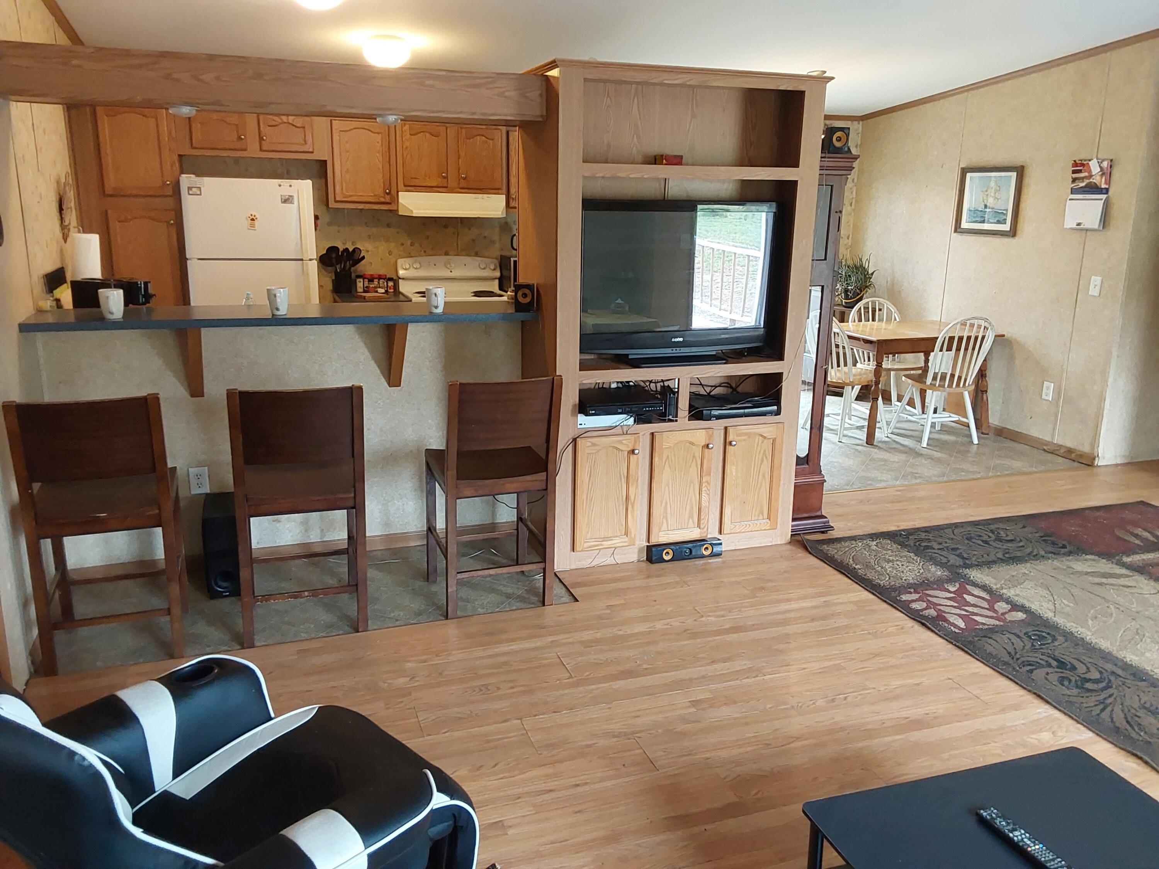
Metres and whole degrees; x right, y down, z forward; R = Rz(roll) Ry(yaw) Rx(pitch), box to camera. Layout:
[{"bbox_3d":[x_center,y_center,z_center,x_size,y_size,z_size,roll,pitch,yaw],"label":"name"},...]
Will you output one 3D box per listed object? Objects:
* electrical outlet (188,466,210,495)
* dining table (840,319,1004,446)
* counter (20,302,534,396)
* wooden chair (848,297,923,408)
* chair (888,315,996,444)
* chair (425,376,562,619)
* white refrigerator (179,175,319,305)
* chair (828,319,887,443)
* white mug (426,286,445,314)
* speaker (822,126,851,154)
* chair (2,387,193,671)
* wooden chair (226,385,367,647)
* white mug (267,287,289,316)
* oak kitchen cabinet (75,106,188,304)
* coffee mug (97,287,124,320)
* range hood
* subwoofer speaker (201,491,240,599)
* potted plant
[{"bbox_3d":[-1.659,0.209,4.094,0.074,0.116,0.012,-4,15,-19],"label":"electrical outlet"},{"bbox_3d":[2.326,-0.408,6.810,1.094,0.719,0.831,-4,15,-19],"label":"dining table"},{"bbox_3d":[-1.224,-0.362,4.114,2.040,0.363,0.480,-4,15,-19],"label":"counter"},{"bbox_3d":[2.316,-0.554,7.021,0.450,0.900,0.480,-4,15,-19],"label":"wooden chair"},{"bbox_3d":[2.554,-0.405,6.589,0.460,0.915,0.540,-3,15,-17],"label":"chair"},{"bbox_3d":[-0.358,0.212,3.814,0.455,0.965,0.480,-4,15,-19],"label":"chair"},{"bbox_3d":[-2.139,-0.824,6.197,0.756,1.683,0.770,-4,15,-19],"label":"white refrigerator"},{"bbox_3d":[1.931,-0.456,6.744,0.540,0.915,0.460,-5,16,-24],"label":"chair"},{"bbox_3d":[-0.609,-0.568,3.979,0.080,0.104,0.112,-2,14,-13],"label":"white mug"},{"bbox_3d":[1.190,-1.361,4.379,0.094,0.125,0.096,-2,14,-13],"label":"speaker"},{"bbox_3d":[-1.645,0.291,3.269,0.440,0.961,0.500,-4,15,-19],"label":"chair"},{"bbox_3d":[-1.049,0.247,3.484,0.446,0.961,0.500,-4,15,-19],"label":"wooden chair"},{"bbox_3d":[-1.260,-0.560,3.915,0.090,0.115,0.115,-1,14,-10],"label":"white mug"},{"bbox_3d":[-2.845,-1.017,6.107,0.555,2.130,0.600,-4,15,-19],"label":"oak kitchen cabinet"},{"bbox_3d":[-1.847,-0.519,3.713,0.090,0.115,0.115,-2,15,-12],"label":"coffee mug"},{"bbox_3d":[-0.919,-1.649,6.728,0.768,0.155,0.470,-4,15,-19],"label":"range hood"},{"bbox_3d":[-1.512,0.465,3.982,0.130,0.352,0.335,-4,15,-19],"label":"subwoofer speaker"},{"bbox_3d":[2.212,-1.226,7.522,0.370,0.425,0.370,-4,15,-19],"label":"potted plant"}]

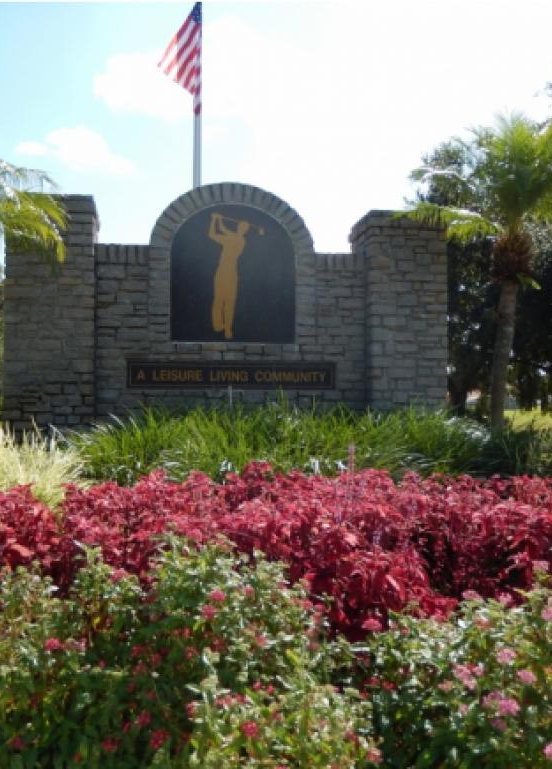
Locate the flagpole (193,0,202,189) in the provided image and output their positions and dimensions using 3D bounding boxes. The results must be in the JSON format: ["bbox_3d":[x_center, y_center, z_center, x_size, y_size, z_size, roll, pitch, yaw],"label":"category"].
[{"bbox_3d":[-1.125,-2.430,10.600,0.100,6.900,0.100,0,-1,0],"label":"flagpole"}]

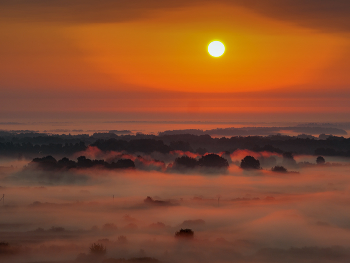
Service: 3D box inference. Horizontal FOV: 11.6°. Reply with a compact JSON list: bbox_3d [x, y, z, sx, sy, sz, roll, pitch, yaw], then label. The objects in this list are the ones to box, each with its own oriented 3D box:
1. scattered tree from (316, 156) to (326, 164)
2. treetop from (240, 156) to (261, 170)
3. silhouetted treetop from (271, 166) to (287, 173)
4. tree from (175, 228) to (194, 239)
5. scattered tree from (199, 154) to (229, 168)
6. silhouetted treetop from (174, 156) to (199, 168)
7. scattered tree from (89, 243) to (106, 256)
[{"bbox_3d":[141.820,29.580,1667.880,9.200,10.700,9.200,0,0,0],"label":"scattered tree"},{"bbox_3d":[65.510,28.970,1487.570,16.900,14.700,16.000,0,0,0],"label":"treetop"},{"bbox_3d":[88.780,33.130,1461.240,13.600,6.800,11.600,0,0,0],"label":"silhouetted treetop"},{"bbox_3d":[3.860,40.190,663.130,7.300,5.200,6.600,0,0,0],"label":"tree"},{"bbox_3d":[32.420,28.000,1448.420,25.300,17.300,20.200,0,0,0],"label":"scattered tree"},{"bbox_3d":[10.110,28.840,1448.420,19.400,15.600,15.500,0,0,0],"label":"silhouetted treetop"},{"bbox_3d":[-26.130,40.680,585.530,5.600,5.400,5.600,0,0,0],"label":"scattered tree"}]

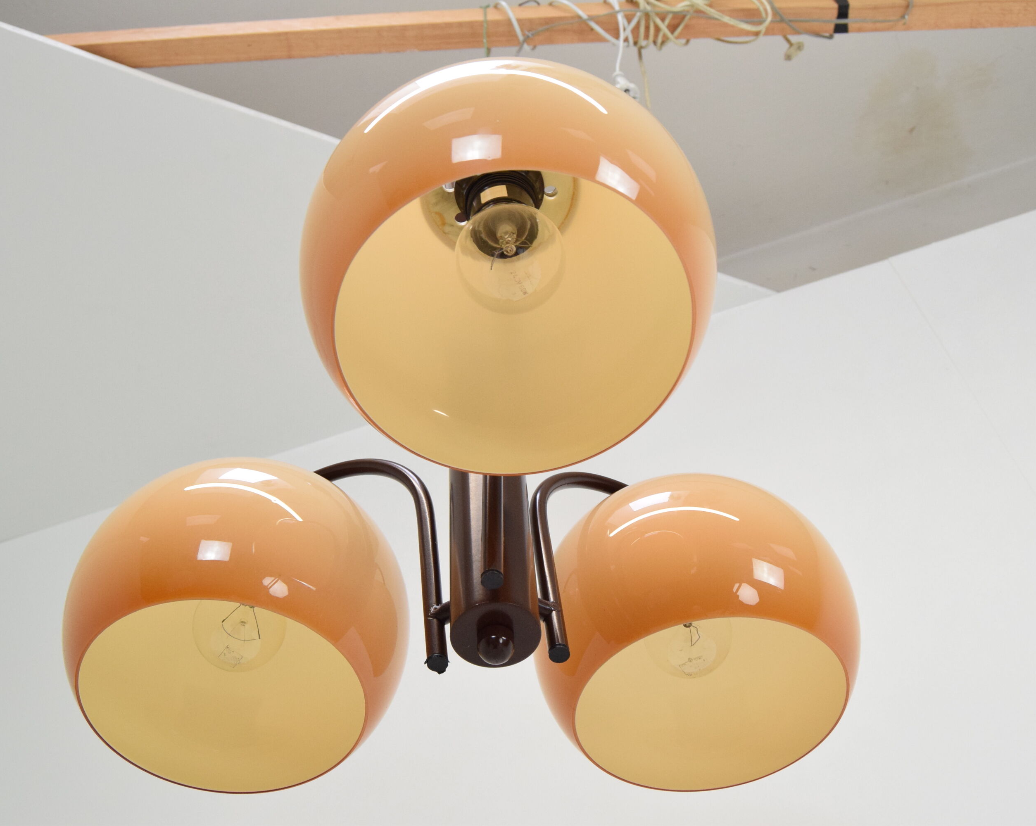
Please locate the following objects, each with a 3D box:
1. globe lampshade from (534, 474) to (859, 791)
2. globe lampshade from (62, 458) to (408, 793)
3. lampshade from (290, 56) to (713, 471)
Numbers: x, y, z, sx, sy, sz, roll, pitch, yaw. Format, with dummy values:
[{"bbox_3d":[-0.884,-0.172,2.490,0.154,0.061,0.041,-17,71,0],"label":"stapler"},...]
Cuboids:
[{"bbox_3d":[0.116,0.138,0.779,0.216,0.165,0.216,-5,-54,0],"label":"globe lampshade"},{"bbox_3d":[-0.180,0.127,0.750,0.216,0.165,0.216,-5,-54,0],"label":"globe lampshade"},{"bbox_3d":[-0.006,-0.085,0.613,0.216,0.165,0.216,-5,-54,0],"label":"lampshade"}]

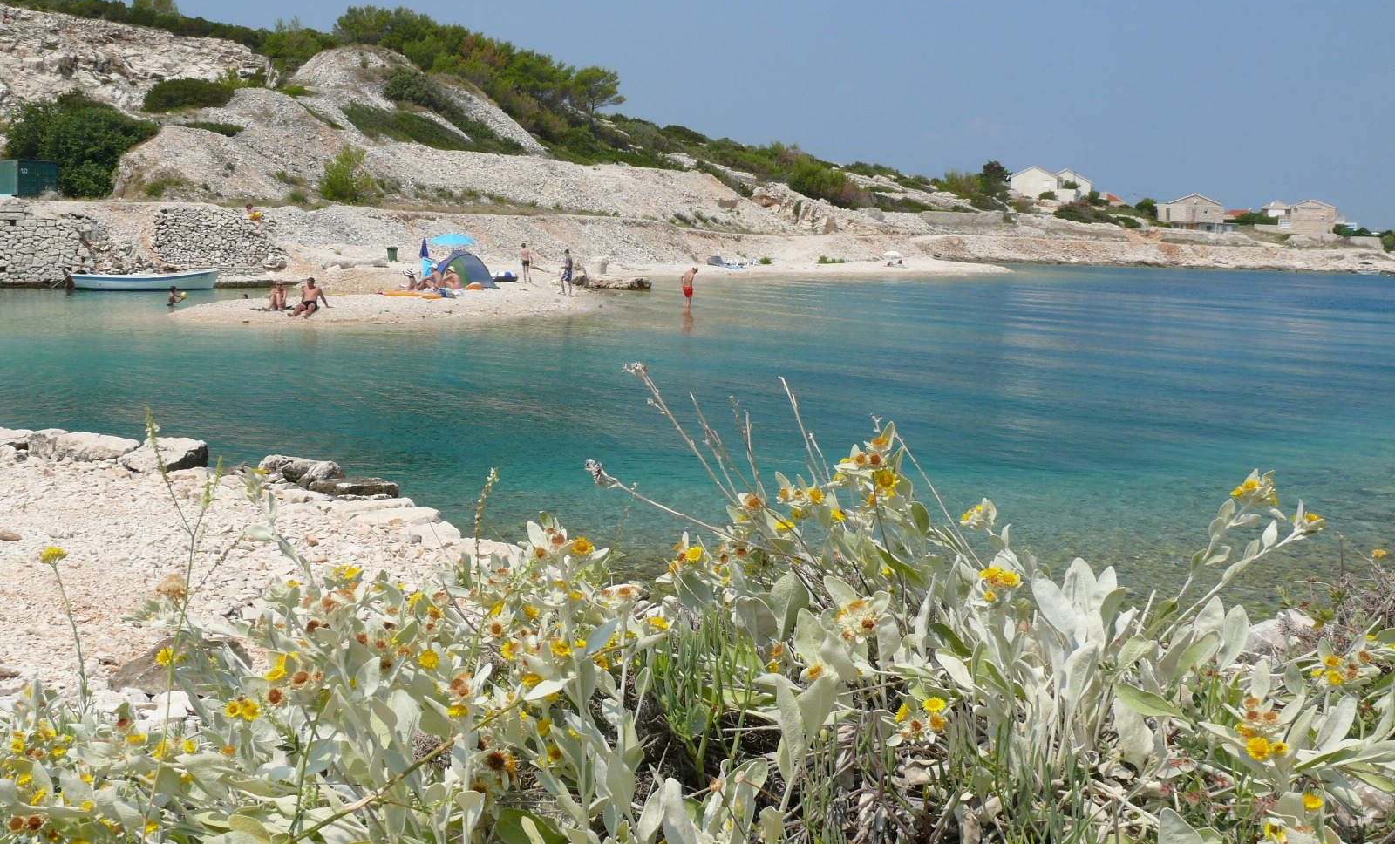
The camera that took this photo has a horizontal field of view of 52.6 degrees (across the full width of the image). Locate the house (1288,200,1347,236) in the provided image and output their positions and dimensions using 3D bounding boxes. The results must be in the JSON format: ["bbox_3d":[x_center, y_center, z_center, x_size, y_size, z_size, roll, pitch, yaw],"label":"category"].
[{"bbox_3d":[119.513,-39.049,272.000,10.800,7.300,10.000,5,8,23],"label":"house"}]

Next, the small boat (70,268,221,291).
[{"bbox_3d":[-19.895,-5.101,51.000,5.100,0.870,1.750,-1,8,-22],"label":"small boat"}]

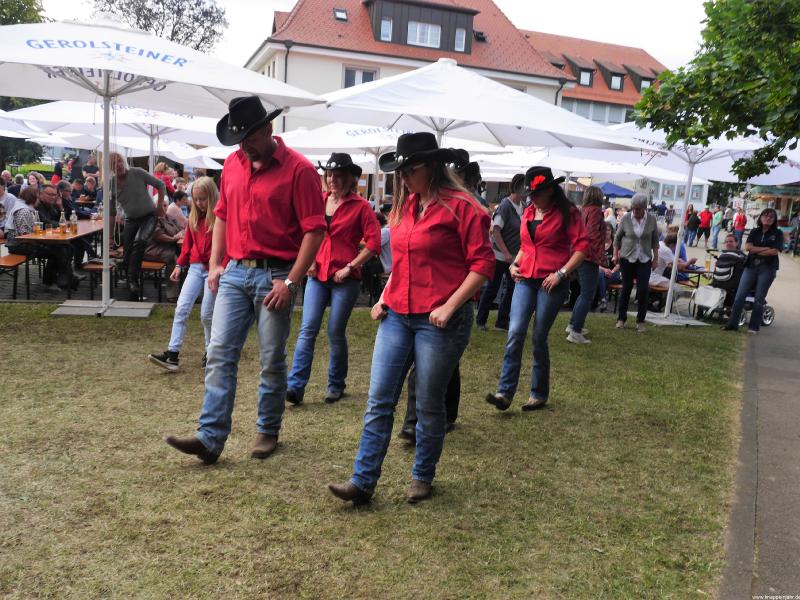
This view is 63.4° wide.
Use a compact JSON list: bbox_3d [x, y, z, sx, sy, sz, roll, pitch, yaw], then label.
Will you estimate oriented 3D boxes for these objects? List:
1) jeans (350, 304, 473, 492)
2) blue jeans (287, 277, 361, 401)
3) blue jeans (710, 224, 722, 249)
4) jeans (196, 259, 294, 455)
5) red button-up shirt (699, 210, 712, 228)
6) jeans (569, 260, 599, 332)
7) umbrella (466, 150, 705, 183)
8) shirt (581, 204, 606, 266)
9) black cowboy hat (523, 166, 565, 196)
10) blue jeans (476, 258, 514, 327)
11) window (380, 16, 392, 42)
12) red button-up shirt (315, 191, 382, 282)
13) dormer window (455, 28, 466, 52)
[{"bbox_3d":[0.065,0.477,3.132,0.406,0.903,0.416,12,12,39],"label":"jeans"},{"bbox_3d":[-0.522,0.266,4.476,0.370,0.850,0.350,11,11,31],"label":"blue jeans"},{"bbox_3d":[13.234,-2.655,27.058,0.320,1.020,0.400,-2,12,-34],"label":"blue jeans"},{"bbox_3d":[-0.826,0.299,3.483,0.426,1.005,0.447,11,12,37],"label":"jeans"},{"bbox_3d":[12.937,-3.394,27.384,0.528,0.751,0.304,6,10,15],"label":"red button-up shirt"},{"bbox_3d":[2.041,-0.061,7.198,0.386,0.883,0.386,7,10,17],"label":"jeans"},{"bbox_3d":[3.330,-1.958,13.038,4.000,2.950,4.000,3,10,-10],"label":"umbrella"},{"bbox_3d":[2.105,-0.709,7.112,0.304,0.680,0.467,7,10,19],"label":"shirt"},{"bbox_3d":[0.994,-0.811,4.484,0.340,0.160,0.270,-28,25,-27],"label":"black cowboy hat"},{"bbox_3d":[1.098,-0.109,7.399,0.400,0.840,0.340,-2,12,-34],"label":"blue jeans"},{"bbox_3d":[-0.626,-12.517,30.000,0.520,1.100,0.150,2,10,-13],"label":"window"},{"bbox_3d":[-0.375,-0.429,4.375,0.470,0.600,0.300,11,11,31],"label":"red button-up shirt"},{"bbox_3d":[2.903,-12.392,30.900,0.500,1.050,0.150,2,10,-13],"label":"dormer window"}]

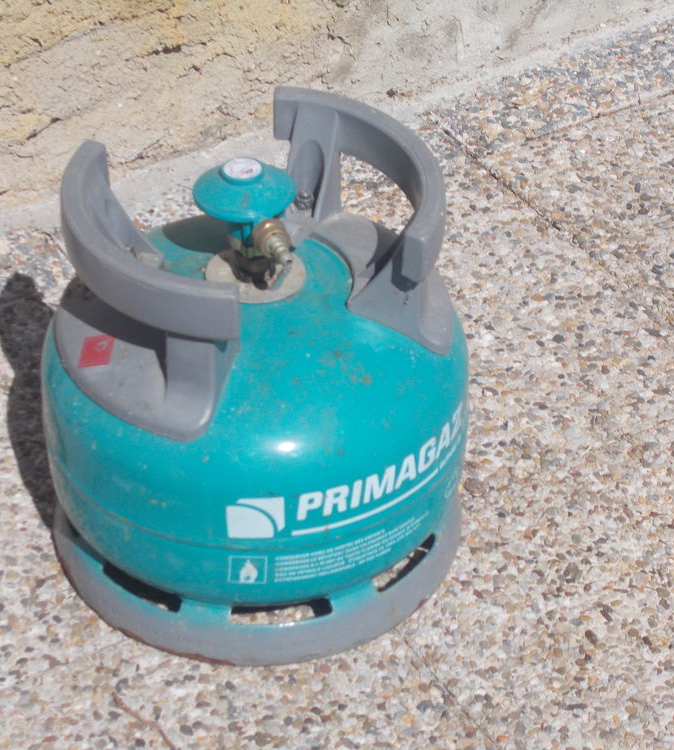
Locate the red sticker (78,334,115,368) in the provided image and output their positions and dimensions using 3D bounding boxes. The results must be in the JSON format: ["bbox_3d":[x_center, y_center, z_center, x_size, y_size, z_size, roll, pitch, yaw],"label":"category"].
[{"bbox_3d":[-0.163,-0.016,1.688,0.024,0.002,0.024,-6,56,27],"label":"red sticker"}]

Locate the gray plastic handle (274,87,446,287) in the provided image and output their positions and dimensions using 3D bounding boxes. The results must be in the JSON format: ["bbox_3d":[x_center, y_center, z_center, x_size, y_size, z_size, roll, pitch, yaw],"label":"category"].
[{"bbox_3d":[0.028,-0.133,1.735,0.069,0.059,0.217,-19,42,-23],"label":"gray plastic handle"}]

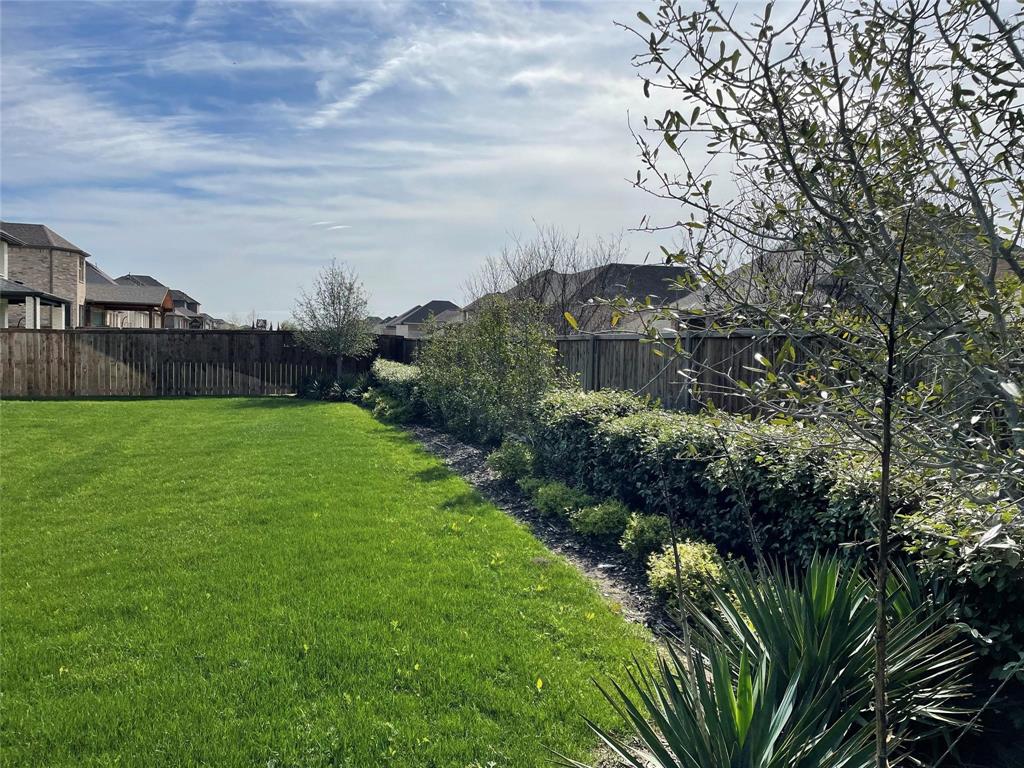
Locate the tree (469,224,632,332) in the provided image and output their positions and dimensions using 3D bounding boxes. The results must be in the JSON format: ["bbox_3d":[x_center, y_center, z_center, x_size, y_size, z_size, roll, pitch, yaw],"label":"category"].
[{"bbox_3d":[0.810,-1.450,17.000,3.700,4.300,3.500,0,3,0],"label":"tree"}]

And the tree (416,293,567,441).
[{"bbox_3d":[-0.320,-0.210,11.900,2.300,2.300,2.100,0,3,0],"label":"tree"}]

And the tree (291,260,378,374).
[{"bbox_3d":[-5.000,-1.500,21.600,2.350,3.800,2.300,0,3,0],"label":"tree"}]

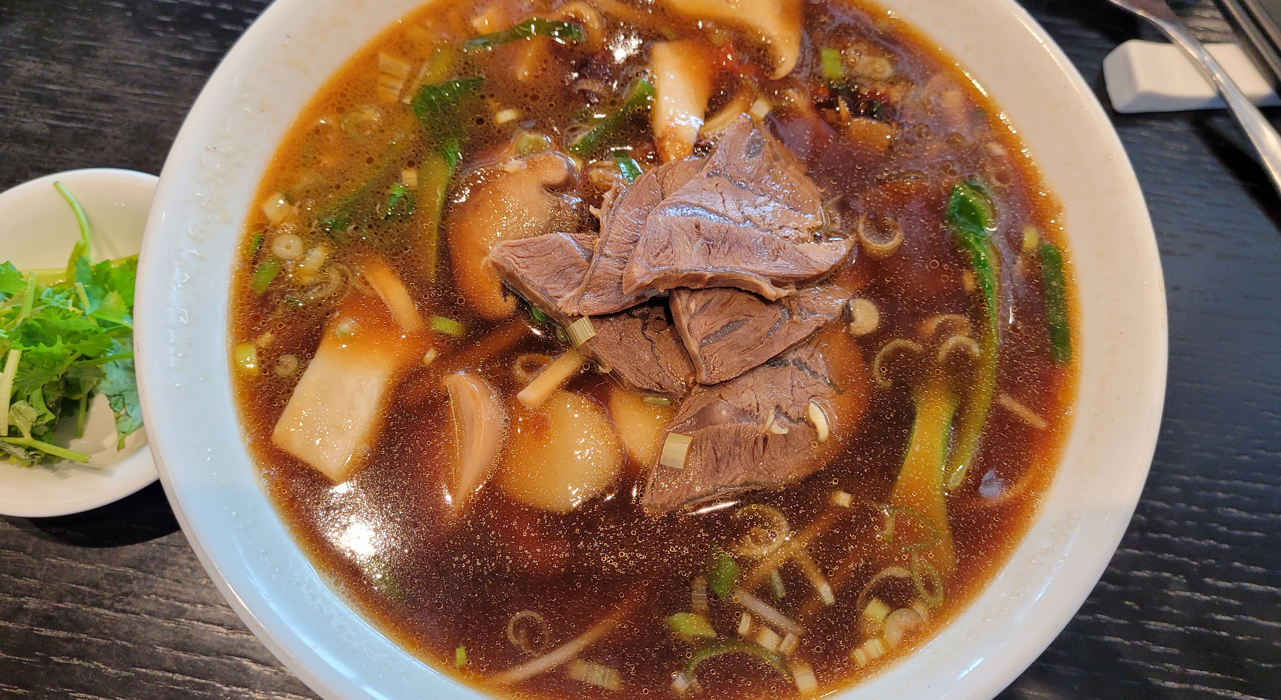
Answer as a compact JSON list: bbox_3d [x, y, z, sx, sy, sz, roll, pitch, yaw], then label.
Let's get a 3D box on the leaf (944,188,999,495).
[{"bbox_3d":[0.089,-0.006,0.258,0.014,0.012,0.090,6,70,1],"label":"leaf"}]

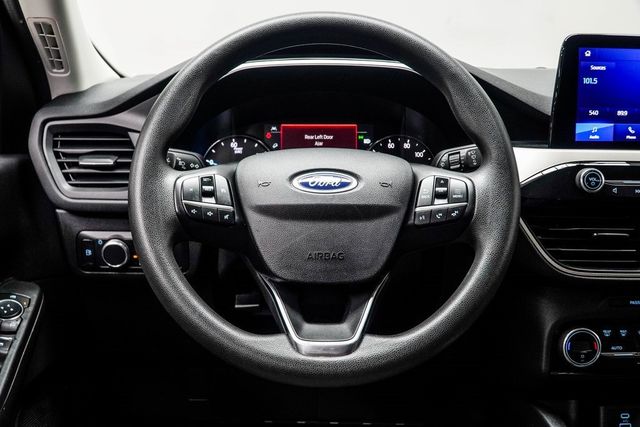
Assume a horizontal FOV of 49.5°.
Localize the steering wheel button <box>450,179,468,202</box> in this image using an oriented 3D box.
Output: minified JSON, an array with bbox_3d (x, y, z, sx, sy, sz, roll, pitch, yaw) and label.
[{"bbox_3d":[0.135,-0.021,0.679,0.018,0.026,0.009,0,-17,0],"label":"steering wheel button"}]

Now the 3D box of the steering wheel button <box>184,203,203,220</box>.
[{"bbox_3d":[-0.121,-0.001,0.673,0.017,0.017,0.009,0,-17,0],"label":"steering wheel button"}]

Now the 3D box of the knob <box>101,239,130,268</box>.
[{"bbox_3d":[-0.235,0.046,0.800,0.032,0.032,0.020,0,6,0],"label":"knob"}]

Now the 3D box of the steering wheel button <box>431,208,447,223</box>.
[{"bbox_3d":[0.113,0.003,0.661,0.016,0.015,0.007,0,-16,0],"label":"steering wheel button"}]

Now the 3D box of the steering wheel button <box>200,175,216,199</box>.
[{"bbox_3d":[-0.108,-0.025,0.680,0.015,0.024,0.009,0,-17,0],"label":"steering wheel button"}]

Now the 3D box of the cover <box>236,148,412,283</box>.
[{"bbox_3d":[0.005,0.009,0.672,0.166,0.131,0.050,0,-17,0],"label":"cover"}]

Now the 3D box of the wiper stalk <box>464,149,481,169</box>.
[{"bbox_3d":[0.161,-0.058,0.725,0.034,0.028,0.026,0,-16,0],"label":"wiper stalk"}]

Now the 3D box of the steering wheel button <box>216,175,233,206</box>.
[{"bbox_3d":[-0.093,-0.021,0.679,0.018,0.032,0.009,0,-17,0],"label":"steering wheel button"}]

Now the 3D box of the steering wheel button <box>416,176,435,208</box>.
[{"bbox_3d":[0.102,-0.021,0.668,0.016,0.031,0.007,0,-16,0],"label":"steering wheel button"}]

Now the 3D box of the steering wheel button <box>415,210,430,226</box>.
[{"bbox_3d":[0.098,0.005,0.661,0.015,0.017,0.007,0,-16,0],"label":"steering wheel button"}]

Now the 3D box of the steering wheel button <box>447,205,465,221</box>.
[{"bbox_3d":[0.132,0.000,0.672,0.017,0.016,0.009,0,-17,0],"label":"steering wheel button"}]

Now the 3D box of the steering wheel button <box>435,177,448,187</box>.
[{"bbox_3d":[0.119,-0.029,0.681,0.013,0.011,0.008,0,-17,0],"label":"steering wheel button"}]

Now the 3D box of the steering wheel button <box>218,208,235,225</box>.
[{"bbox_3d":[-0.089,0.004,0.661,0.016,0.015,0.007,0,-16,0],"label":"steering wheel button"}]

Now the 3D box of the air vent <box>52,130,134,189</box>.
[{"bbox_3d":[-0.265,-0.063,0.830,0.106,0.069,0.040,0,0,-8],"label":"air vent"}]

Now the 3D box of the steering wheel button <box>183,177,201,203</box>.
[{"bbox_3d":[-0.123,-0.022,0.668,0.017,0.026,0.007,0,-16,0],"label":"steering wheel button"}]

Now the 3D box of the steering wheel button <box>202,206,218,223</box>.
[{"bbox_3d":[-0.104,0.002,0.662,0.016,0.016,0.007,0,-16,0],"label":"steering wheel button"}]

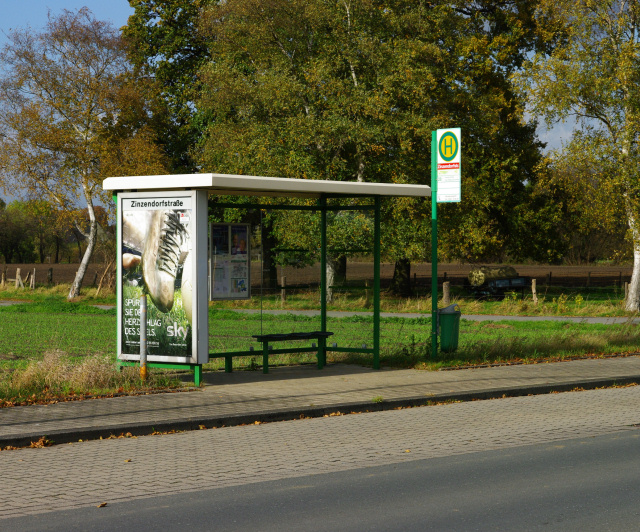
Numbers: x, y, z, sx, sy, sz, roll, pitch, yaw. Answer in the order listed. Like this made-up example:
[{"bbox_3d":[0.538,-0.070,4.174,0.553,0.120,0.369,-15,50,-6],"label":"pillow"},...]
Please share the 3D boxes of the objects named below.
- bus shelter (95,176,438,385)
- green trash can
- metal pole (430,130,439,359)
[{"bbox_3d":[-0.556,0.155,22.472,1.737,2.462,4.522,0,0,37],"label":"bus shelter"},{"bbox_3d":[1.883,0.907,25.453,0.325,0.705,0.400,0,0,10],"label":"green trash can"},{"bbox_3d":[1.661,-0.302,25.484,0.078,3.335,0.078,0,0,37],"label":"metal pole"}]

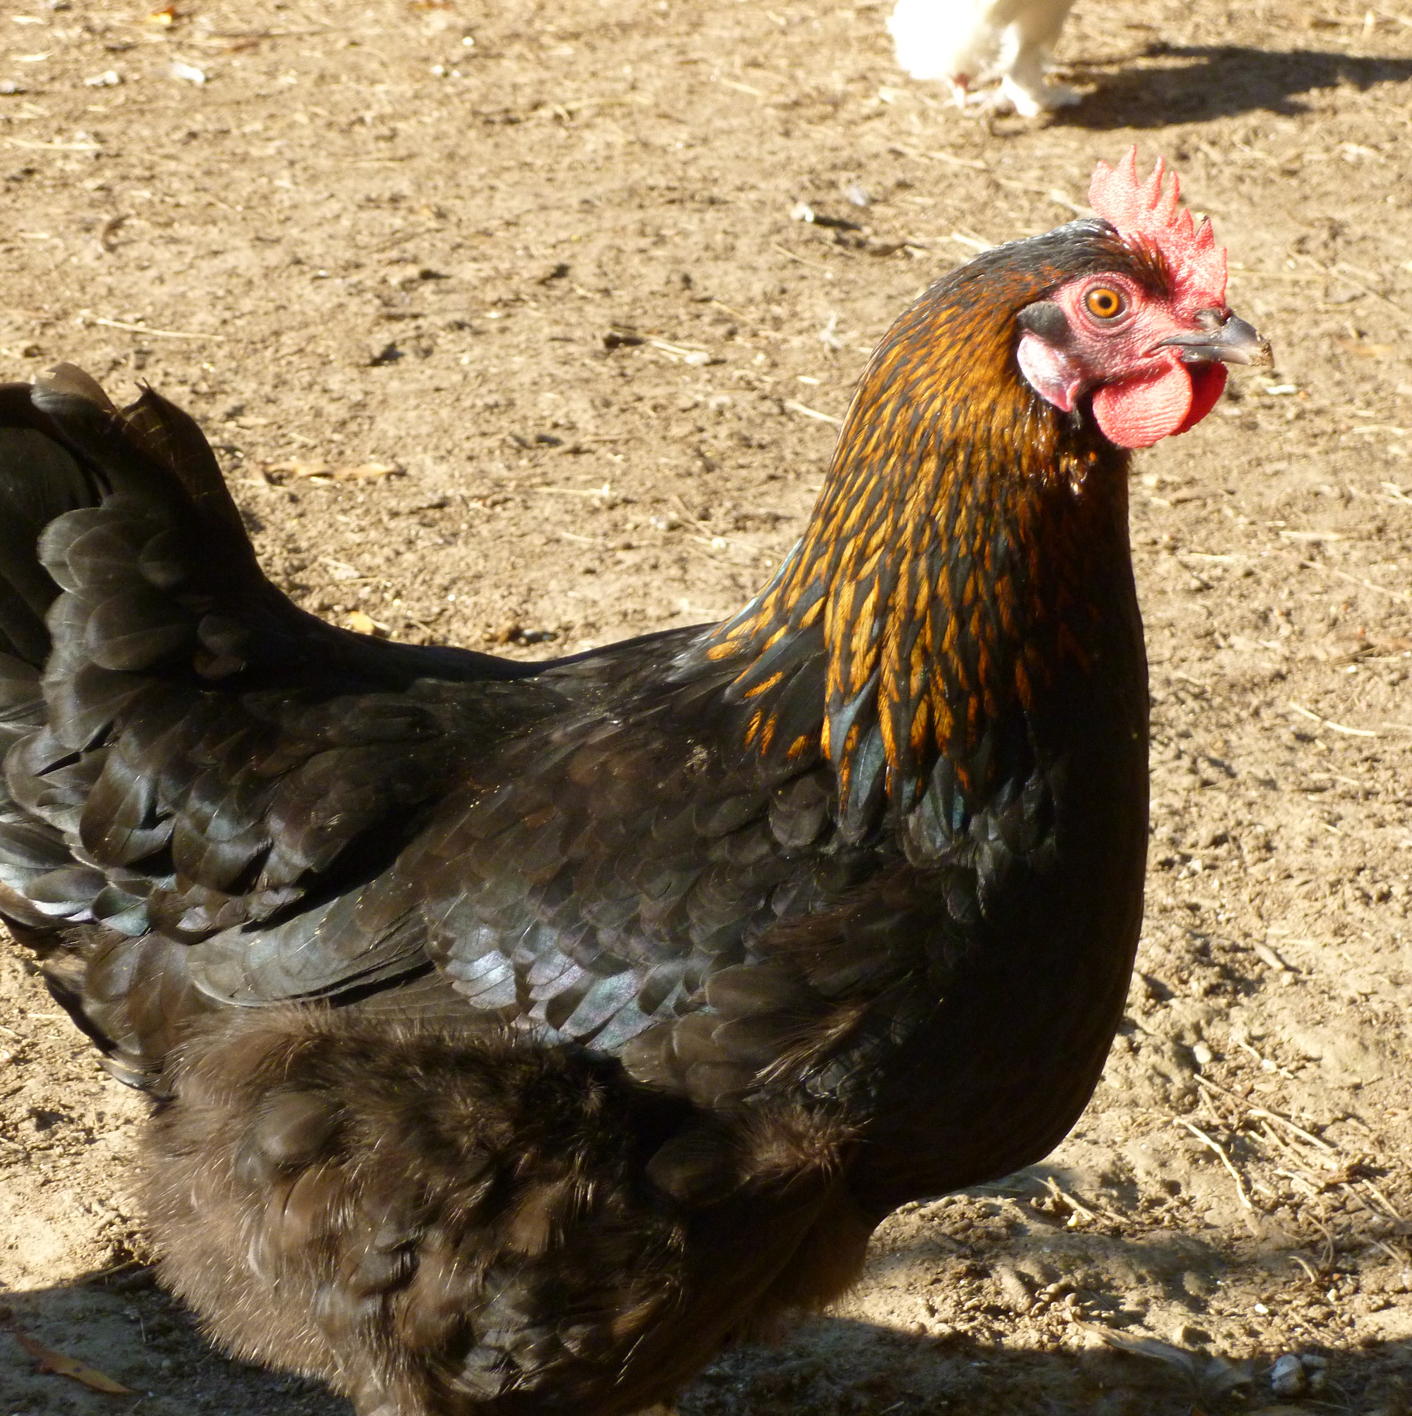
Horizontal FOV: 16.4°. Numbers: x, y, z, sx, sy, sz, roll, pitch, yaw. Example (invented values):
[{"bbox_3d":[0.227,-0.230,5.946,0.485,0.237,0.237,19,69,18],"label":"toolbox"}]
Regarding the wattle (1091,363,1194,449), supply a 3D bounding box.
[{"bbox_3d":[0.124,-0.086,1.392,0.028,0.024,0.009,6,21,17],"label":"wattle"}]

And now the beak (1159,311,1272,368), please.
[{"bbox_3d":[0.145,-0.105,1.395,0.032,0.014,0.014,10,22,15],"label":"beak"}]

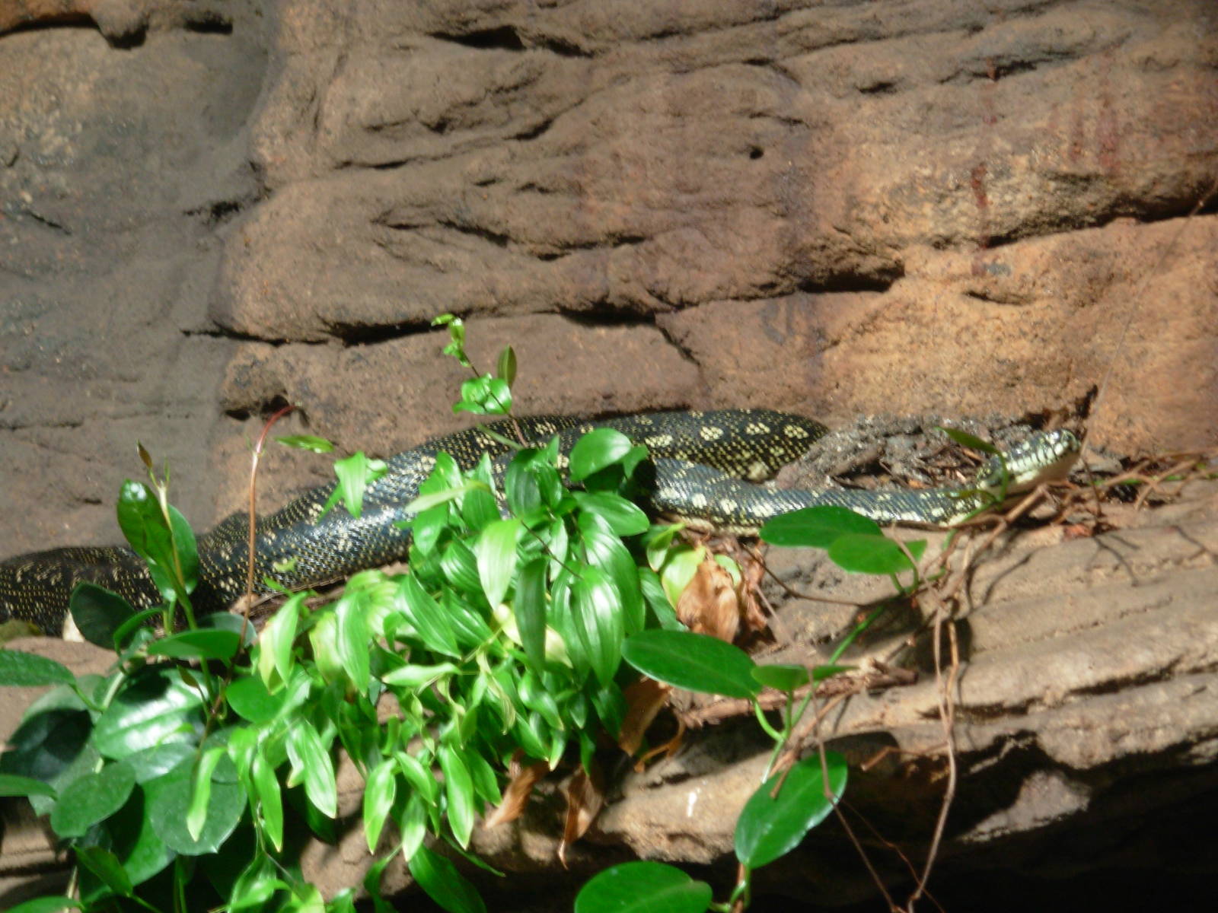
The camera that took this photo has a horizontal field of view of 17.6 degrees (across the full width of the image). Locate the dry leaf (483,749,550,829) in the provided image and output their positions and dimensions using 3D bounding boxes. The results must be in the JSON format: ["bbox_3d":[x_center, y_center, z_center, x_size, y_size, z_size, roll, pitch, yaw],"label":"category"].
[{"bbox_3d":[-0.064,0.231,2.730,0.027,0.064,0.024,37,6,0],"label":"dry leaf"}]

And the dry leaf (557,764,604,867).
[{"bbox_3d":[-0.019,0.249,2.730,0.029,0.071,0.024,5,7,0],"label":"dry leaf"}]

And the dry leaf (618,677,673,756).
[{"bbox_3d":[0.026,0.182,2.760,0.028,0.062,0.024,24,6,0],"label":"dry leaf"}]

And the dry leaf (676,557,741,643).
[{"bbox_3d":[0.071,0.103,2.800,0.044,0.064,0.028,-4,6,0],"label":"dry leaf"}]

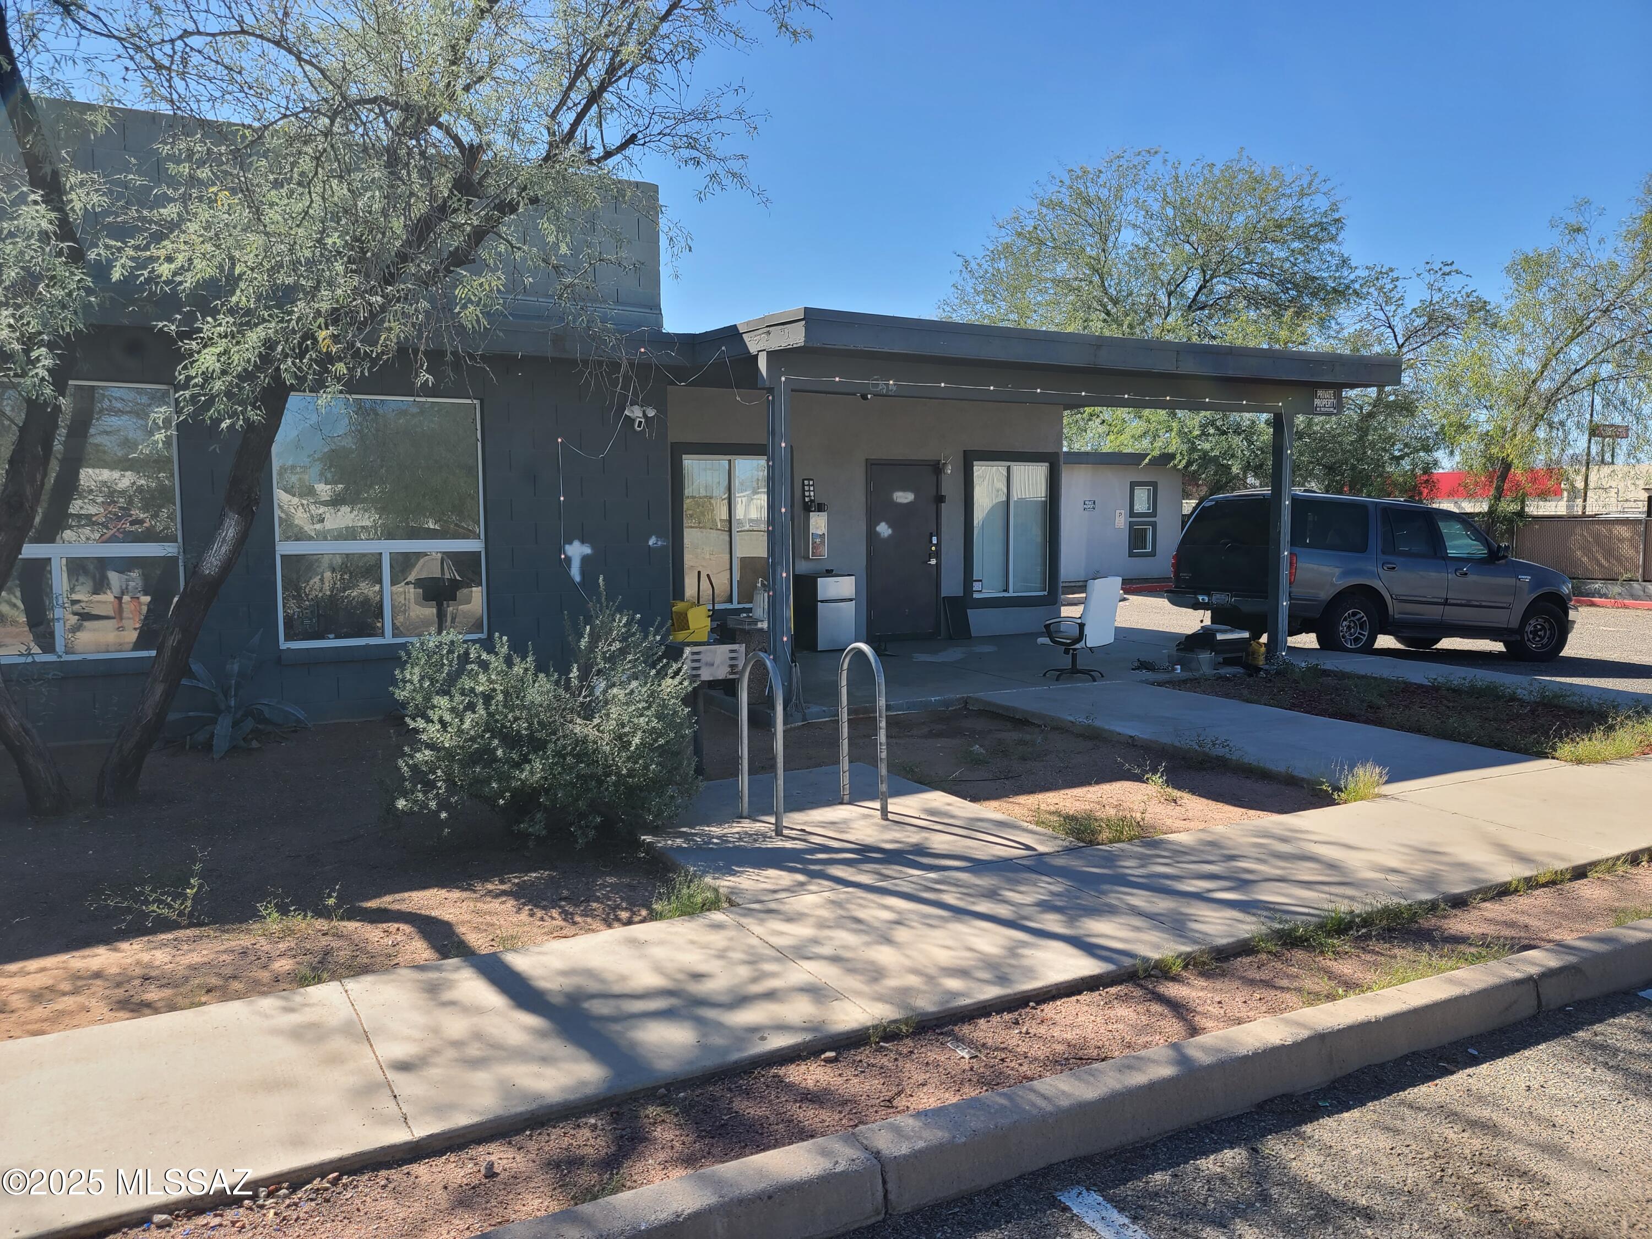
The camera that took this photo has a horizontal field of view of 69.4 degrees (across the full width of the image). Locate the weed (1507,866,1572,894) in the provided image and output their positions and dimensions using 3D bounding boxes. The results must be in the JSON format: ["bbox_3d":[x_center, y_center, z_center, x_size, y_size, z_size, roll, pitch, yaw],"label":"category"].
[{"bbox_3d":[3.165,1.137,5.286,0.360,0.095,0.090,-3,6,-27],"label":"weed"}]

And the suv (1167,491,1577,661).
[{"bbox_3d":[6.937,-0.507,14.892,5.180,1.920,2.000,1,4,-22],"label":"suv"}]

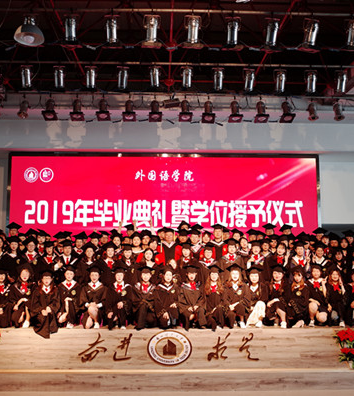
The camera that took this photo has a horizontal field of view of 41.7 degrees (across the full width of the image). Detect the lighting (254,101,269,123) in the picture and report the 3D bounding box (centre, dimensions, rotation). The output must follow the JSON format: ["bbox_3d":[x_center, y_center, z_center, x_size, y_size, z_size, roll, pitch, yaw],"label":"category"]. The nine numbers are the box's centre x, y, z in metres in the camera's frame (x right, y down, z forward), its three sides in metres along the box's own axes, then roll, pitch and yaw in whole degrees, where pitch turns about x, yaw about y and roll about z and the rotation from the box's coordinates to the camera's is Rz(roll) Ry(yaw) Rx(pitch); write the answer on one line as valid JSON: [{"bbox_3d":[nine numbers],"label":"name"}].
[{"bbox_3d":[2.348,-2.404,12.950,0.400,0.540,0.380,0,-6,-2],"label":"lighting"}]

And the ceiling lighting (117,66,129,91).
[{"bbox_3d":[-0.902,-2.016,7.858,0.200,0.380,0.240,0,-6,-1],"label":"ceiling lighting"}]

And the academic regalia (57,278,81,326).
[{"bbox_3d":[-1.883,1.825,8.200,0.480,0.820,0.550,0,-6,-1],"label":"academic regalia"}]

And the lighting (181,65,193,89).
[{"bbox_3d":[0.180,-2.062,7.968,0.190,0.310,0.230,0,-6,0],"label":"lighting"}]

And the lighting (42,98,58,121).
[{"bbox_3d":[-2.984,-2.070,10.900,0.340,0.460,0.320,0,-6,0],"label":"lighting"}]

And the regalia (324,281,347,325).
[{"bbox_3d":[2.976,1.953,8.765,0.460,0.768,0.500,-1,-6,13],"label":"regalia"}]

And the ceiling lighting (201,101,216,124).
[{"bbox_3d":[0.848,-2.307,12.579,0.380,0.530,0.420,0,-6,-2],"label":"ceiling lighting"}]

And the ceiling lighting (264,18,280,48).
[{"bbox_3d":[1.262,-2.199,6.231,0.220,0.380,0.250,0,-6,-1],"label":"ceiling lighting"}]

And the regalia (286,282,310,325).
[{"bbox_3d":[2.100,1.832,8.150,0.450,0.740,0.520,-1,-6,9],"label":"regalia"}]

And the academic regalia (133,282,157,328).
[{"bbox_3d":[-0.579,1.923,8.563,0.422,0.813,0.600,1,-6,-4],"label":"academic regalia"}]

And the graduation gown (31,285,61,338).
[{"bbox_3d":[-2.354,2.024,8.380,0.520,0.880,0.620,0,-6,0],"label":"graduation gown"}]

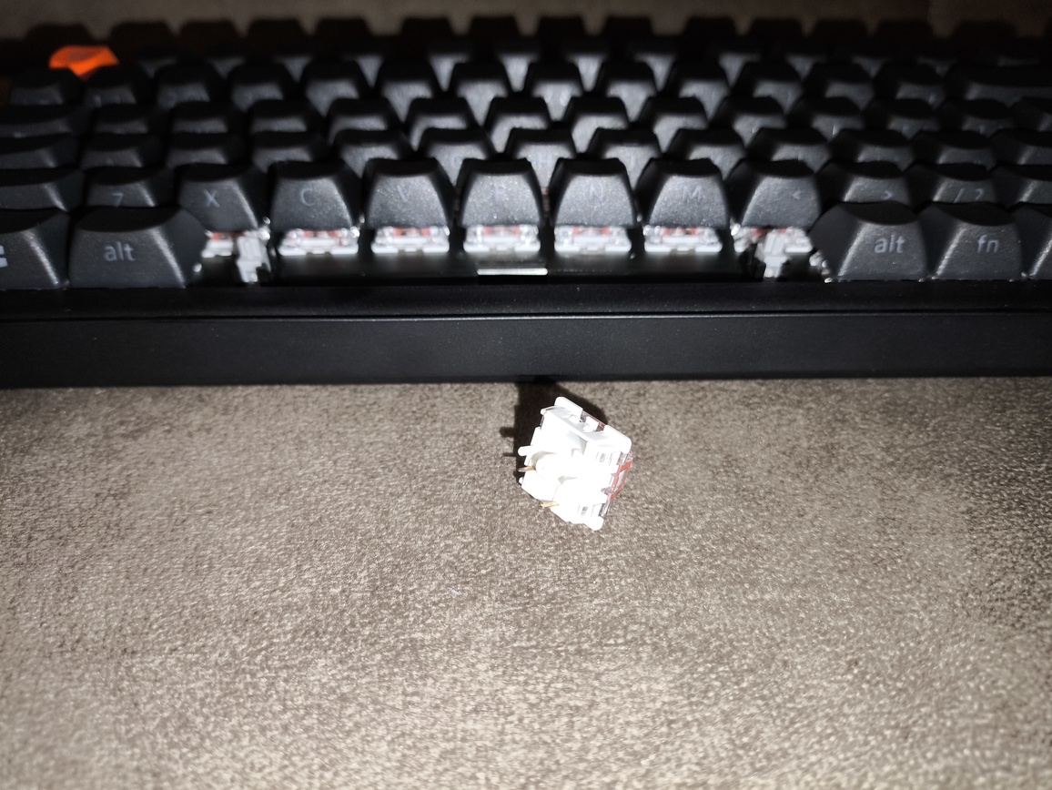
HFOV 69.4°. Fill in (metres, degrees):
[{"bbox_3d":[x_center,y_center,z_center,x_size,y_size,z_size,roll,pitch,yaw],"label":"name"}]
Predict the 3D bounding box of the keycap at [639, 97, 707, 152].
[{"bbox_3d":[0.036,-0.067,0.187,0.018,0.009,0.018,-1,41,-2],"label":"keycap"}]

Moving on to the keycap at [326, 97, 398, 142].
[{"bbox_3d":[-0.039,-0.067,0.185,0.018,0.008,0.018,-1,41,-1],"label":"keycap"}]

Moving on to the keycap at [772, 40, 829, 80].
[{"bbox_3d":[0.078,-0.096,0.222,0.018,0.011,0.018,-1,40,-1],"label":"keycap"}]

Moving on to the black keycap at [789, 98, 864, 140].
[{"bbox_3d":[0.074,-0.068,0.188,0.018,0.009,0.018,-1,41,-2],"label":"black keycap"}]

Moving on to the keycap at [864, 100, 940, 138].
[{"bbox_3d":[0.093,-0.068,0.190,0.018,0.009,0.018,-1,40,-1],"label":"keycap"}]

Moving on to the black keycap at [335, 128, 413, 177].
[{"bbox_3d":[-0.034,-0.055,0.172,0.018,0.009,0.018,-1,40,-1],"label":"black keycap"}]

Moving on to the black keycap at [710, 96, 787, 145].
[{"bbox_3d":[0.055,-0.068,0.186,0.018,0.009,0.018,-1,40,-1],"label":"black keycap"}]

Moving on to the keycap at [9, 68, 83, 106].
[{"bbox_3d":[-0.121,-0.077,0.197,0.018,0.010,0.018,-1,41,-1],"label":"keycap"}]

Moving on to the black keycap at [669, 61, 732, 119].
[{"bbox_3d":[0.045,-0.081,0.200,0.018,0.011,0.018,-1,40,-1],"label":"black keycap"}]

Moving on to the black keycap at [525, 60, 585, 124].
[{"bbox_3d":[0.008,-0.081,0.199,0.018,0.010,0.018,-1,41,-1],"label":"black keycap"}]

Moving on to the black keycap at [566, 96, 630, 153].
[{"bbox_3d":[0.017,-0.067,0.186,0.018,0.009,0.018,-1,41,-2],"label":"black keycap"}]

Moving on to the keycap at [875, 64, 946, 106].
[{"bbox_3d":[0.102,-0.081,0.201,0.018,0.011,0.018,-1,40,-1],"label":"keycap"}]

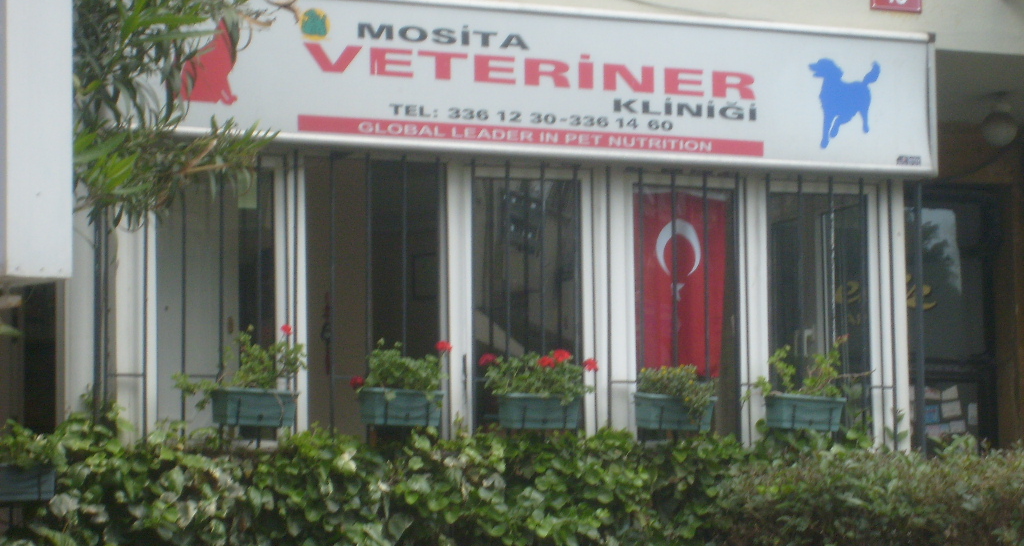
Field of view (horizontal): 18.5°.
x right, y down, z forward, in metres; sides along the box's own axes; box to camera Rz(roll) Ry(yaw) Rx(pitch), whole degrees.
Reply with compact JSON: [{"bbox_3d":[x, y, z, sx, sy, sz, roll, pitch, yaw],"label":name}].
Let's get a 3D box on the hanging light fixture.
[{"bbox_3d":[2.831,-0.862,18.193,0.200,0.250,0.200,-1,-5,0],"label":"hanging light fixture"}]

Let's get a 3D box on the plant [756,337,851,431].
[{"bbox_3d":[1.461,0.558,15.770,0.495,0.489,0.240,2,-6,-27],"label":"plant"}]

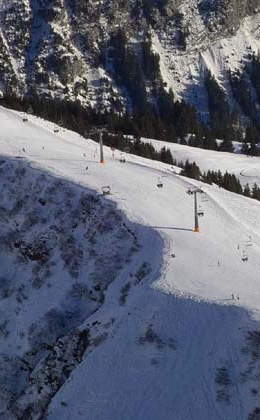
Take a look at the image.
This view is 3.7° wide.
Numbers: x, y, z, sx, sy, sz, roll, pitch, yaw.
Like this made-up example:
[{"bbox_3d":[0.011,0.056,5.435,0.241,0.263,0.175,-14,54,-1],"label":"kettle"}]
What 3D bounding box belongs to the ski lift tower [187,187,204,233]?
[{"bbox_3d":[27.754,-0.129,1666.925,6.400,19.900,4.800,-6,19,-14],"label":"ski lift tower"}]

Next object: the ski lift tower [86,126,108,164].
[{"bbox_3d":[-12.786,-29.365,1817.202,6.800,18.110,5.200,-6,19,-14],"label":"ski lift tower"}]

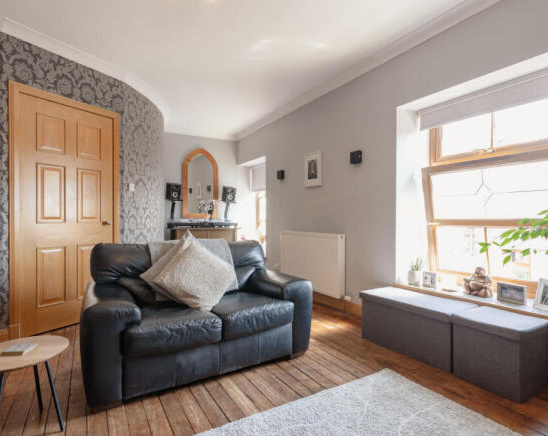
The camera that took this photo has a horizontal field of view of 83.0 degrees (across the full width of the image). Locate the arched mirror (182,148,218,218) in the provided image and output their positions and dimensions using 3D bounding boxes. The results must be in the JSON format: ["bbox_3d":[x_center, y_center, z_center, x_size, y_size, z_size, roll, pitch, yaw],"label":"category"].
[{"bbox_3d":[-1.204,-0.565,5.082,0.600,1.160,0.035,0,0,-32],"label":"arched mirror"}]

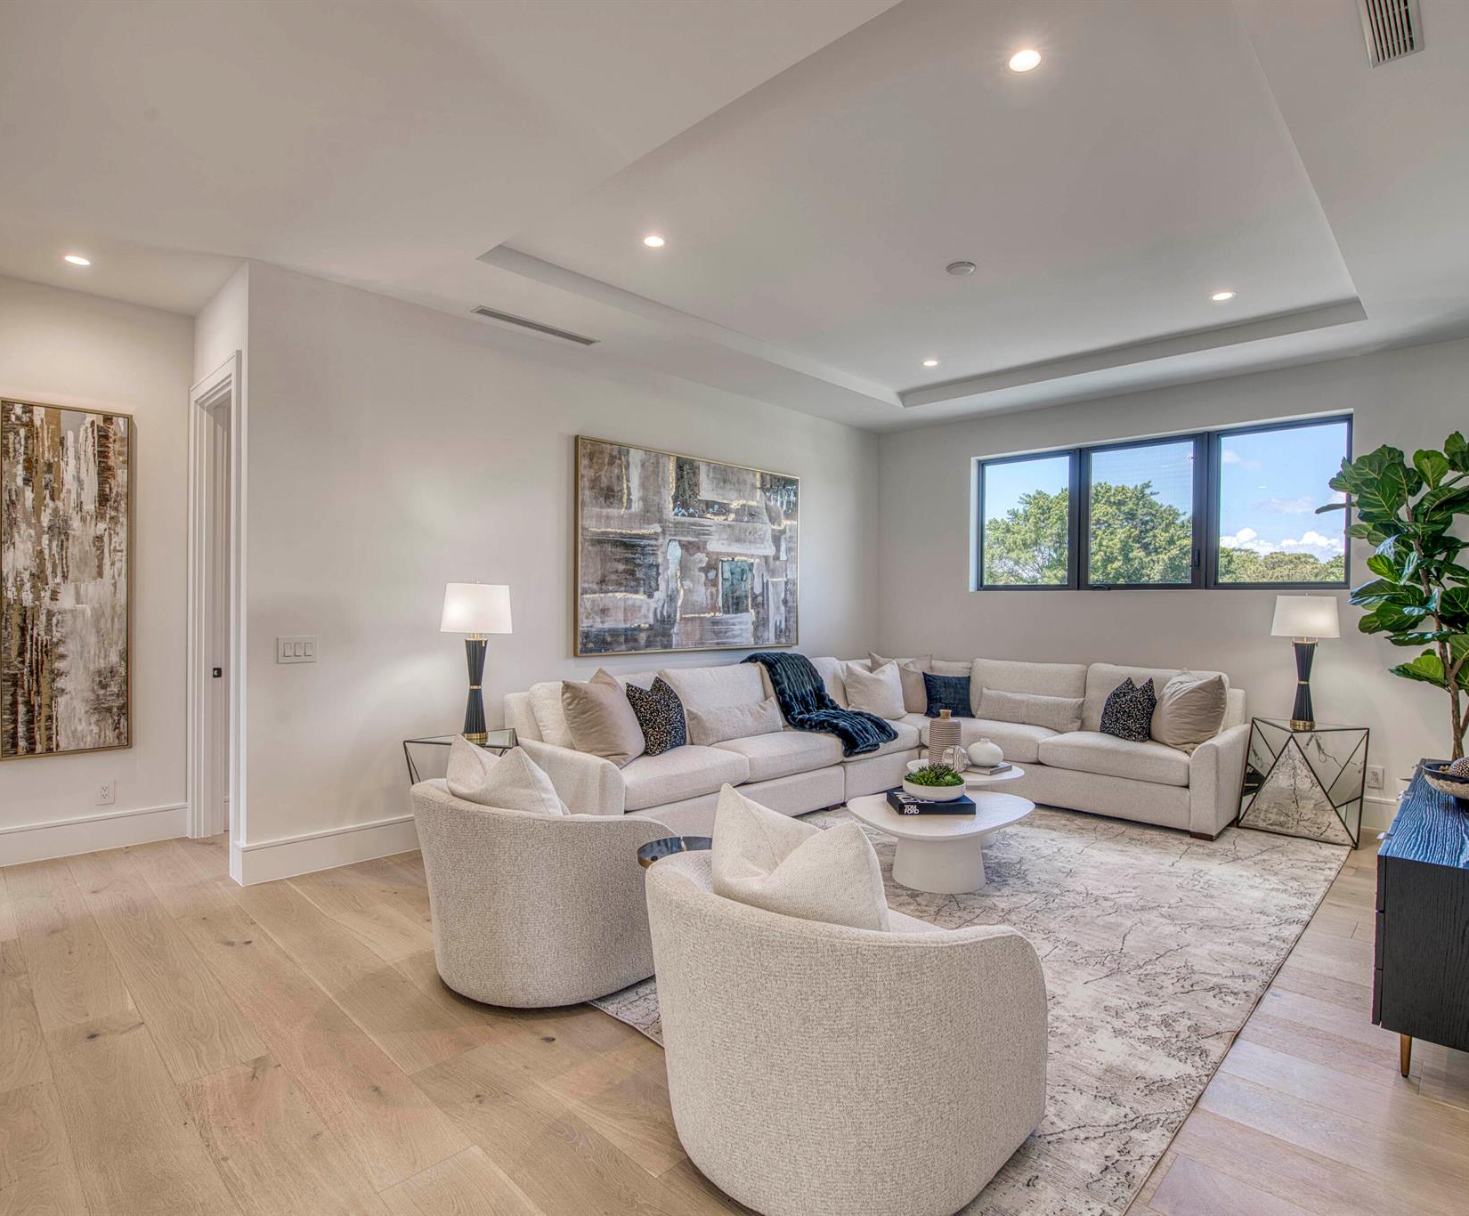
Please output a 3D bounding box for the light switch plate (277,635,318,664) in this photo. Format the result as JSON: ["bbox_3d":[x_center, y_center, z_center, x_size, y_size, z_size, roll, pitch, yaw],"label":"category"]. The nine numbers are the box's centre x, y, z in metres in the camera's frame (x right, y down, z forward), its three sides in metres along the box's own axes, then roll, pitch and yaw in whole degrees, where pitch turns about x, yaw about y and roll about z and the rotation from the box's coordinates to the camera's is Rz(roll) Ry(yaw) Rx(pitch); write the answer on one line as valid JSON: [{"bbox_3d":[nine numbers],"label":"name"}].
[{"bbox_3d":[-2.095,0.202,3.649,0.009,0.124,0.168,1,1,45],"label":"light switch plate"}]

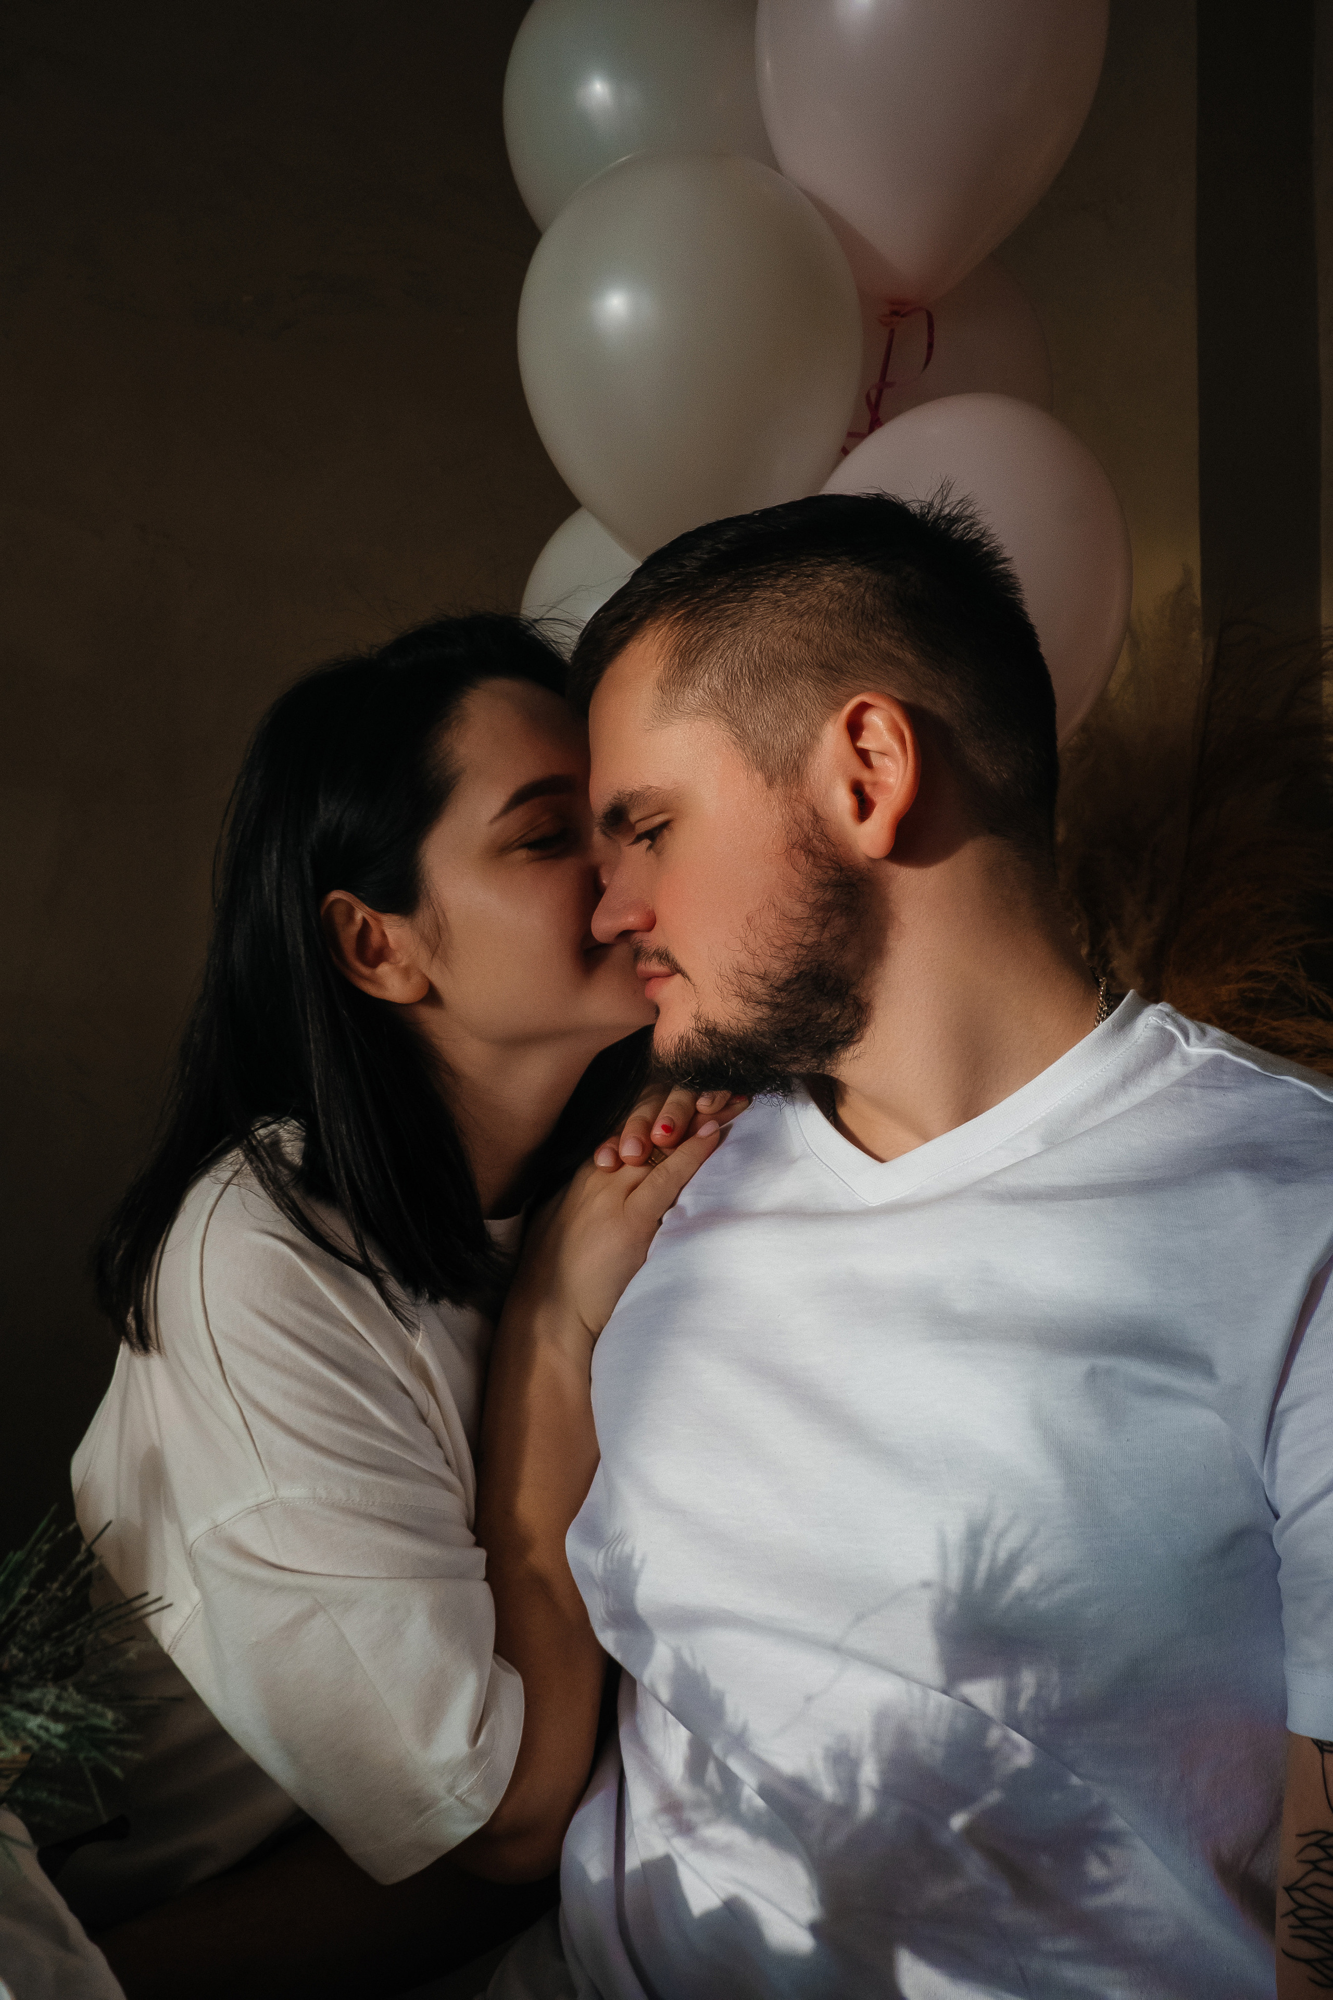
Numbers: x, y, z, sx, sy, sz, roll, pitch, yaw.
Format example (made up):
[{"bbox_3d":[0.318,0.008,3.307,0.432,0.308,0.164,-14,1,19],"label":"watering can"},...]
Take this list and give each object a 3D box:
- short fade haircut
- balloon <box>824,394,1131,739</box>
[{"bbox_3d":[0.067,-0.137,0.870,0.215,0.180,0.170,-13,-1,-17],"label":"short fade haircut"},{"bbox_3d":[0.256,-0.346,1.630,0.270,0.325,0.270,0,-2,0],"label":"balloon"}]

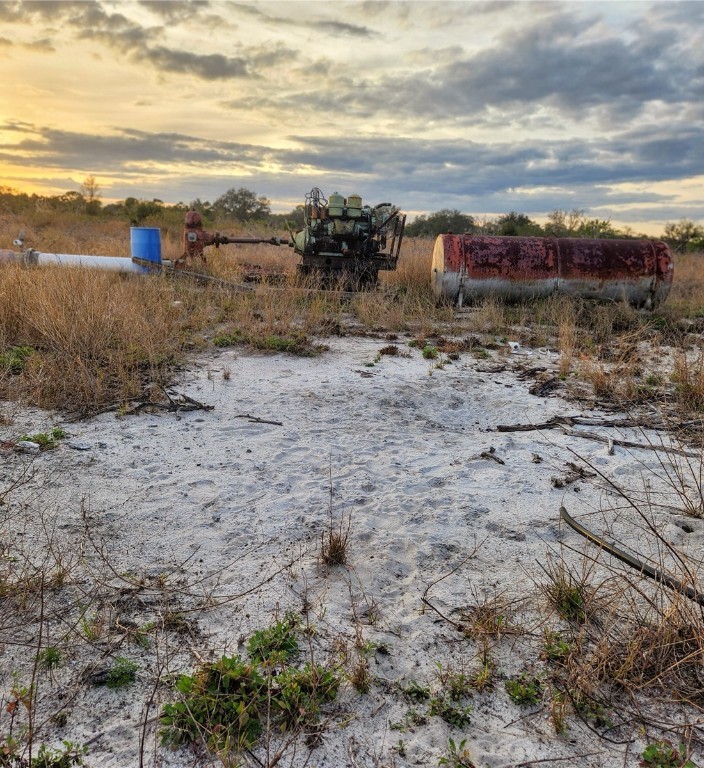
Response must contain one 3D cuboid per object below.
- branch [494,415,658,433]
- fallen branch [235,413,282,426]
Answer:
[{"bbox_3d":[1.677,0.310,5.140,1.274,0.090,0.170,0,13,-11],"label":"branch"},{"bbox_3d":[-0.681,0.267,4.941,0.399,0.040,0.075,8,13,21],"label":"fallen branch"}]

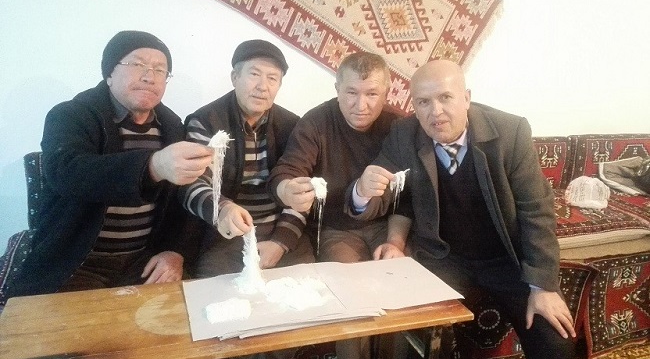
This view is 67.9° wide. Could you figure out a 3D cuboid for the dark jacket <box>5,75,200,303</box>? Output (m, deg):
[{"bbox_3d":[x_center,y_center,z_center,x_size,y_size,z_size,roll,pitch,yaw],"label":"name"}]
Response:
[{"bbox_3d":[-0.720,0.014,1.600,0.640,0.700,0.560,-3,9,-22],"label":"dark jacket"}]

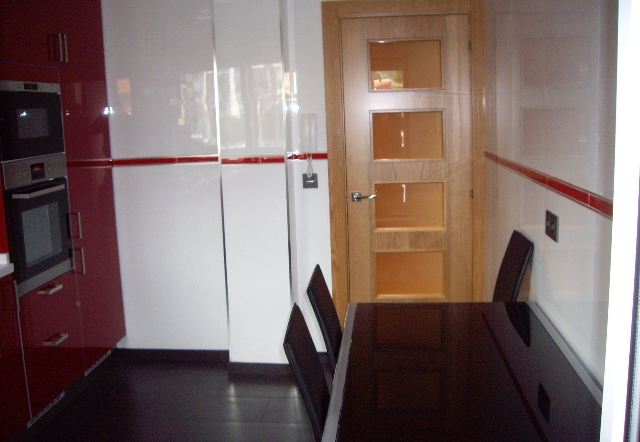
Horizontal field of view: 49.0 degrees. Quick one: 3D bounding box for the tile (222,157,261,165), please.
[{"bbox_3d":[-0.436,-0.334,3.911,0.217,0.038,0.012,-1,9,5],"label":"tile"}]

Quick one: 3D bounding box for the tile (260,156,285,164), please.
[{"bbox_3d":[-0.261,-0.339,3.896,0.135,0.039,0.012,-1,9,5],"label":"tile"}]

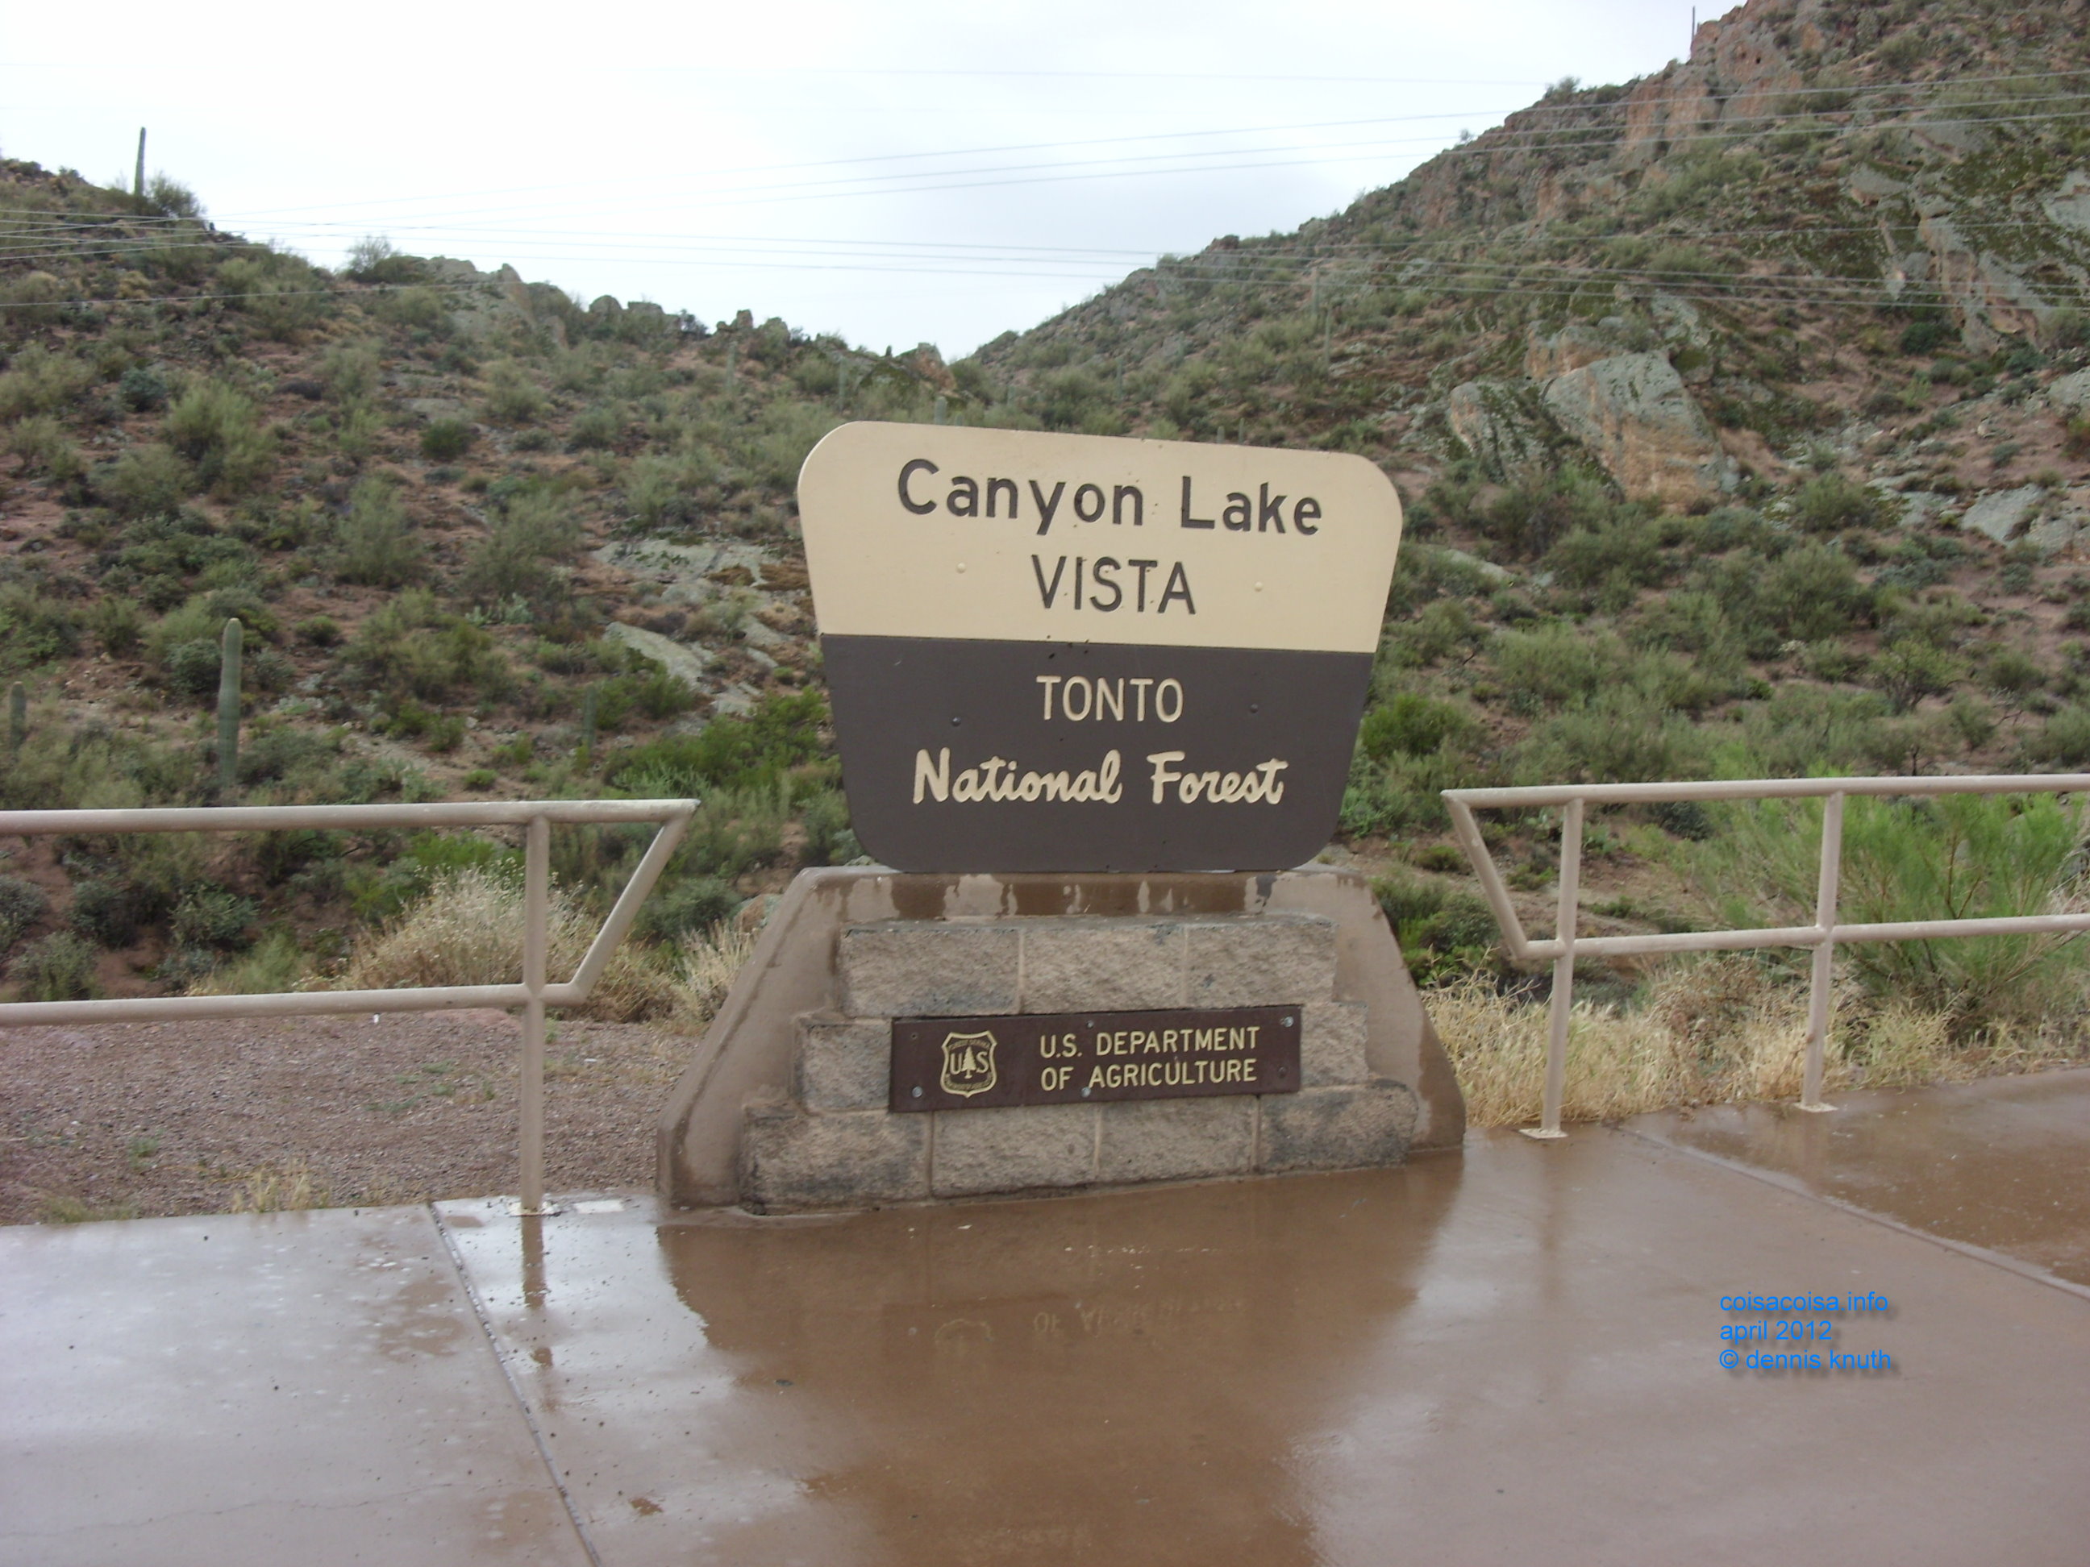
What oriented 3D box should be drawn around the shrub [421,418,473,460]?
[{"bbox_3d":[-16.477,-9.486,63.170,1.410,1.190,1.295,2,6,0],"label":"shrub"}]

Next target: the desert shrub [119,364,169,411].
[{"bbox_3d":[-26.978,-11.852,68.672,1.485,1.341,1.364,2,6,0],"label":"desert shrub"}]

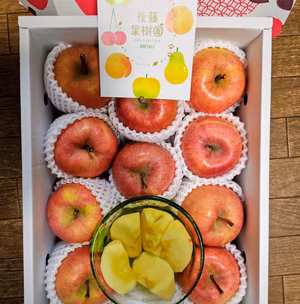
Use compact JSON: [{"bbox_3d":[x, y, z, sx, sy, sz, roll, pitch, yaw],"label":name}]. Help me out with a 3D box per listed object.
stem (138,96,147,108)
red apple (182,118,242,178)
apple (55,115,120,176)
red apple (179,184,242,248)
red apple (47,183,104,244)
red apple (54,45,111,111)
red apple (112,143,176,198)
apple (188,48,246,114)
[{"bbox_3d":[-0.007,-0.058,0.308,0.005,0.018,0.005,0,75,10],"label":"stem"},{"bbox_3d":[0.080,-0.006,0.346,0.086,0.076,0.086,0,92,8],"label":"red apple"},{"bbox_3d":[-0.085,-0.008,0.343,0.085,0.076,0.085,0,92,-16],"label":"apple"},{"bbox_3d":[0.080,0.082,0.349,0.085,0.076,0.085,0,87,-4],"label":"red apple"},{"bbox_3d":[-0.094,0.079,0.346,0.081,0.072,0.081,0,83,-8],"label":"red apple"},{"bbox_3d":[-0.089,-0.095,0.340,0.083,0.074,0.083,0,97,-17],"label":"red apple"},{"bbox_3d":[-0.006,0.025,0.346,0.085,0.075,0.085,0,92,4],"label":"red apple"},{"bbox_3d":[0.085,-0.094,0.344,0.083,0.074,0.083,0,104,5],"label":"apple"}]

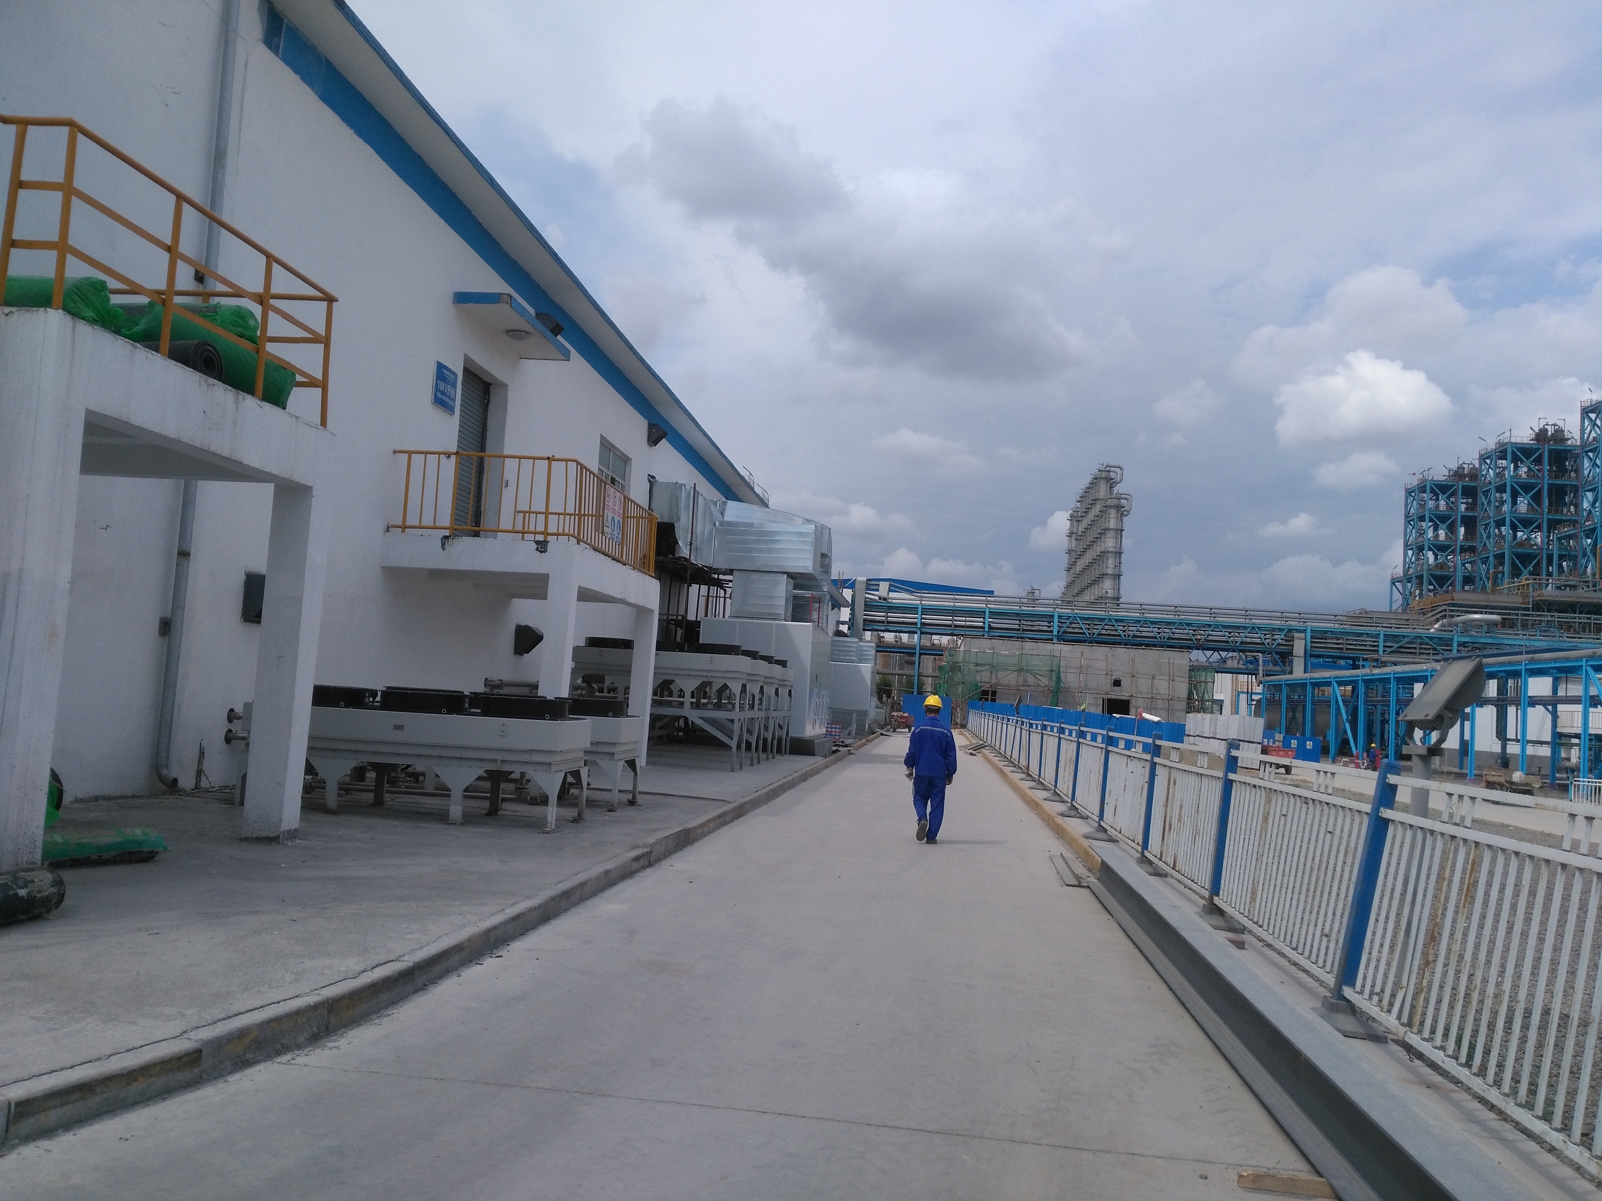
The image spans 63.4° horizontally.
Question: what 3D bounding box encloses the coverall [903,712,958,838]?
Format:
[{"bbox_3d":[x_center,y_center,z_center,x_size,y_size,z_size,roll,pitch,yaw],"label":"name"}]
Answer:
[{"bbox_3d":[1.529,2.091,15.250,0.600,1.470,0.420,3,-4,6],"label":"coverall"}]

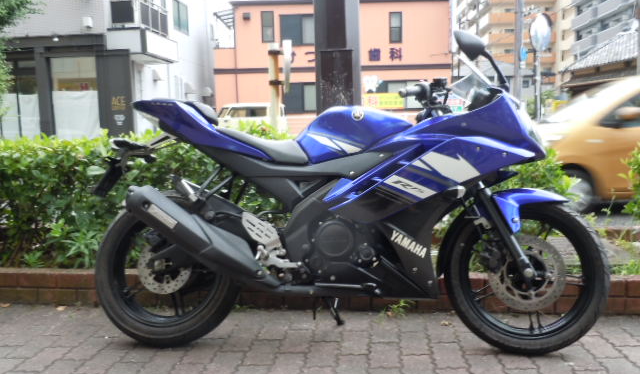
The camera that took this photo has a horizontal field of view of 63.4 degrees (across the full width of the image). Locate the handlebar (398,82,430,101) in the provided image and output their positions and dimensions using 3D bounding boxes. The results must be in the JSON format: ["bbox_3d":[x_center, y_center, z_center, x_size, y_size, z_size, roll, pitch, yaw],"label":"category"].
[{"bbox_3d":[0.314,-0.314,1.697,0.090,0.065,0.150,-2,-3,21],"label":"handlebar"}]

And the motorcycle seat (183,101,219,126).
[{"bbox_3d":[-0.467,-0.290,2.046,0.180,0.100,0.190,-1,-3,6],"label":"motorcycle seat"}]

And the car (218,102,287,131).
[{"bbox_3d":[-2.808,-1.871,17.000,3.450,1.530,1.500,-4,7,-19],"label":"car"}]

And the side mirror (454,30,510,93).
[{"bbox_3d":[0.540,-0.415,1.713,0.200,0.170,0.210,-1,-3,6],"label":"side mirror"}]

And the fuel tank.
[{"bbox_3d":[0.135,-0.197,1.973,0.440,0.230,0.290,-1,-3,6],"label":"fuel tank"}]

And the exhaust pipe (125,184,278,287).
[{"bbox_3d":[-0.421,0.175,1.814,0.600,0.145,0.125,32,1,7],"label":"exhaust pipe"}]

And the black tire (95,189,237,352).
[{"bbox_3d":[-0.599,0.315,2.028,0.610,0.610,0.130,-1,-3,6],"label":"black tire"}]

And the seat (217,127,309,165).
[{"bbox_3d":[-0.217,-0.157,2.011,0.380,0.150,0.260,-1,-3,6],"label":"seat"}]

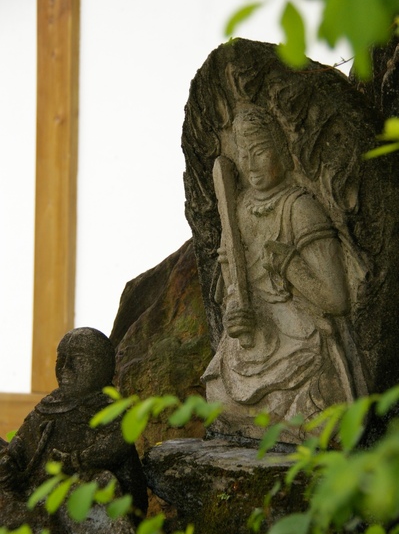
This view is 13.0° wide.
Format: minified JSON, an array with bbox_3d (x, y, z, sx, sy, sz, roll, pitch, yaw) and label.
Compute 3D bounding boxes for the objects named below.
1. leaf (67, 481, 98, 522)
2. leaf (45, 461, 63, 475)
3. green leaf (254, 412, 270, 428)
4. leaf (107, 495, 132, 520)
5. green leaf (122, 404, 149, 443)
[{"bbox_3d":[-0.141,0.282,2.100,0.030,0.052,0.014,26,-9,7],"label":"leaf"},{"bbox_3d":[-0.175,0.242,2.100,0.020,0.019,0.016,16,-17,6],"label":"leaf"},{"bbox_3d":[0.074,0.179,2.050,0.018,0.020,0.016,0,-17,0],"label":"green leaf"},{"bbox_3d":[-0.096,0.289,2.100,0.023,0.036,0.014,42,-9,15],"label":"leaf"},{"bbox_3d":[-0.077,0.188,2.100,0.029,0.050,0.014,20,-9,6],"label":"green leaf"}]

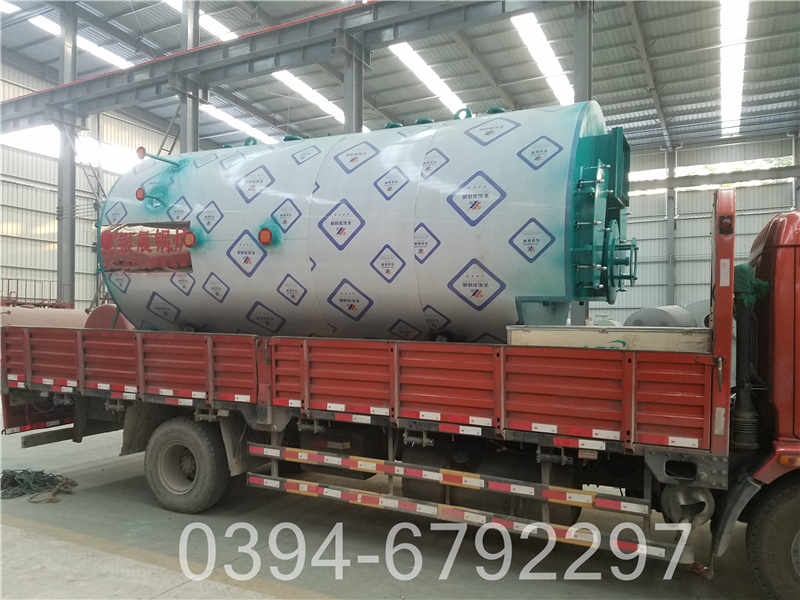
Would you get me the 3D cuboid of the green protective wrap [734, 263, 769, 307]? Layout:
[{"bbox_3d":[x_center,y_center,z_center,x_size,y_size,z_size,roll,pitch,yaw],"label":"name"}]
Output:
[{"bbox_3d":[2.034,-0.090,3.487,0.210,0.250,0.200,1,-1,27],"label":"green protective wrap"}]

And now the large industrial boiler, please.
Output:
[{"bbox_3d":[-0.359,-0.445,5.709,4.920,2.400,2.120,1,-1,27],"label":"large industrial boiler"}]

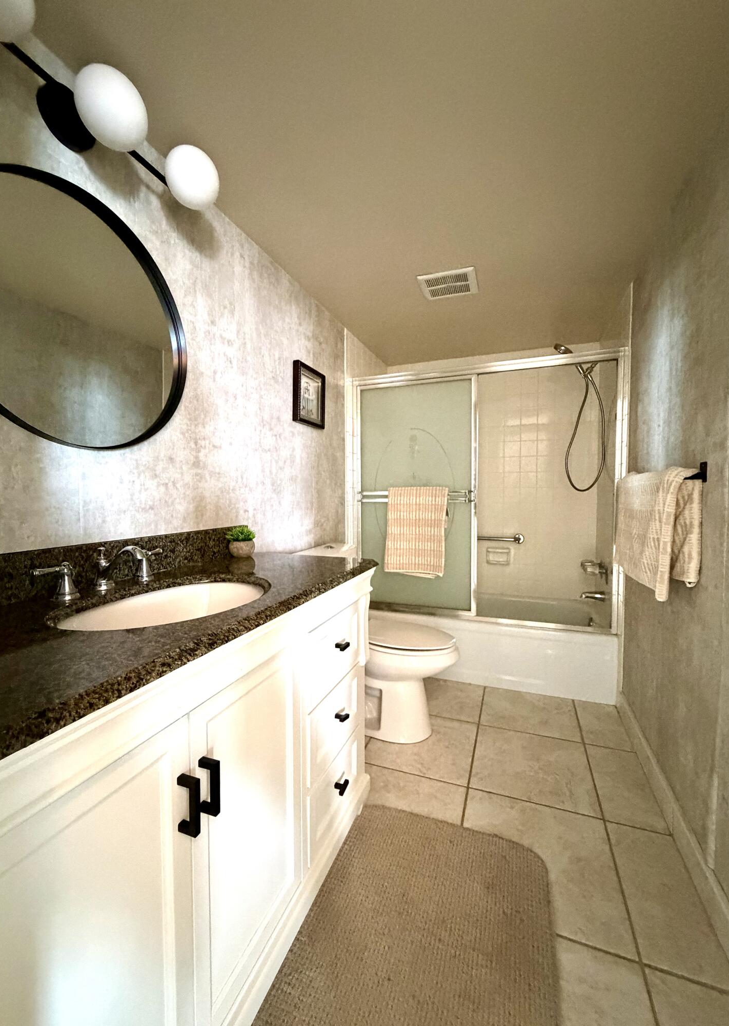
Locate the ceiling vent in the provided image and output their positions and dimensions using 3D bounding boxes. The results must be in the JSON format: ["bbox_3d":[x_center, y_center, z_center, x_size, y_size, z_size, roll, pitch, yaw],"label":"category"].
[{"bbox_3d":[0.403,-1.068,1.959,0.250,0.020,0.250,1,3,20],"label":"ceiling vent"}]

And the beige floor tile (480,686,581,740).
[{"bbox_3d":[0.827,1.000,2.084,0.442,0.010,0.405,1,3,20],"label":"beige floor tile"}]

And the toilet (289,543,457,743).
[{"bbox_3d":[0.081,0.611,2.070,0.777,0.828,0.420,1,3,21],"label":"toilet"}]

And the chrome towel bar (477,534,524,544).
[{"bbox_3d":[0.853,0.186,3.019,0.580,0.075,0.080,1,3,20],"label":"chrome towel bar"}]

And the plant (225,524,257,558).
[{"bbox_3d":[-0.429,0.096,1.452,0.100,0.112,0.100,1,3,20],"label":"plant"}]

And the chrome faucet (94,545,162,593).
[{"bbox_3d":[-0.573,0.130,1.098,0.174,0.109,0.210,1,3,21],"label":"chrome faucet"}]

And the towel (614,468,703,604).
[{"bbox_3d":[1.029,0.055,1.492,0.107,0.382,0.650,1,3,21],"label":"towel"}]

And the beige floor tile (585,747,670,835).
[{"bbox_3d":[0.993,1.046,1.600,0.196,0.012,0.464,1,3,21],"label":"beige floor tile"}]

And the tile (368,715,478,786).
[{"bbox_3d":[0.266,1.039,1.874,0.450,0.012,0.464,1,3,21],"label":"tile"}]

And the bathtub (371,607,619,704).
[{"bbox_3d":[0.741,0.802,2.792,1.524,0.381,0.751,1,3,21],"label":"bathtub"}]

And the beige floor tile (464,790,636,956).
[{"bbox_3d":[0.519,1.044,1.260,0.442,0.010,0.445,1,3,20],"label":"beige floor tile"}]

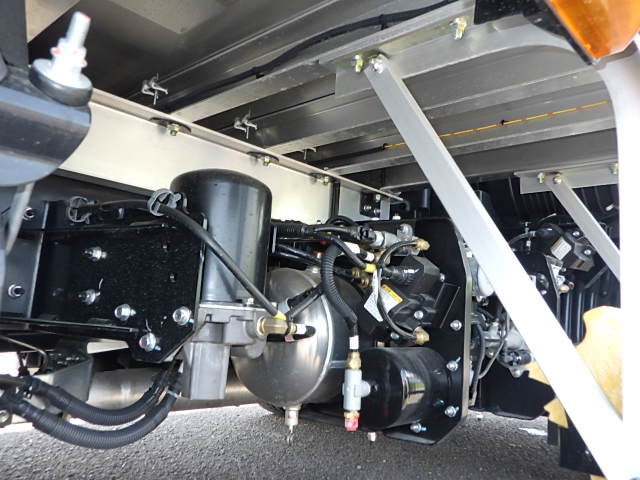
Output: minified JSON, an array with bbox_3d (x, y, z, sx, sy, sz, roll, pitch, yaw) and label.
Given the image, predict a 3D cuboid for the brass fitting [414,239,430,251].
[{"bbox_3d":[0.214,0.009,1.080,0.028,0.025,0.024,-4,-11,40],"label":"brass fitting"}]

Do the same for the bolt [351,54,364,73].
[{"bbox_3d":[0.061,-0.283,0.830,0.018,0.025,0.018,-4,-11,42],"label":"bolt"}]

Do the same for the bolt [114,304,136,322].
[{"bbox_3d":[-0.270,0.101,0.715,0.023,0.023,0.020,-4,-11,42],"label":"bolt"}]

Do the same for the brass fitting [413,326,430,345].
[{"bbox_3d":[0.194,0.183,0.990,0.030,0.034,0.032,-4,-11,42],"label":"brass fitting"}]

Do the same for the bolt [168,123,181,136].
[{"bbox_3d":[-0.332,-0.252,1.180,0.025,0.026,0.025,-4,-11,42],"label":"bolt"}]

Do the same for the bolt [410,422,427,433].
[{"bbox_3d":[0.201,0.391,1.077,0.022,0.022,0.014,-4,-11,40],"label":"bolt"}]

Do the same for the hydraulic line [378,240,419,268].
[{"bbox_3d":[0.159,0.030,1.060,0.070,0.060,0.050,-4,-11,40],"label":"hydraulic line"}]

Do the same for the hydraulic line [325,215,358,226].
[{"bbox_3d":[0.047,-0.041,1.080,0.050,0.026,0.040,-4,-11,40],"label":"hydraulic line"}]

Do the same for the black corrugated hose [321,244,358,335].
[{"bbox_3d":[0.035,0.091,0.930,0.050,0.170,0.050,-4,-11,40],"label":"black corrugated hose"}]

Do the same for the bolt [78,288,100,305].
[{"bbox_3d":[-0.331,0.081,0.737,0.021,0.021,0.022,-4,-11,40],"label":"bolt"}]

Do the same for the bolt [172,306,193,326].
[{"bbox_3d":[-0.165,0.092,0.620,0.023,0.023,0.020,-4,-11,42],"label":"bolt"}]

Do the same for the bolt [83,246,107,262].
[{"bbox_3d":[-0.347,0.022,0.800,0.023,0.023,0.025,-4,-11,42],"label":"bolt"}]

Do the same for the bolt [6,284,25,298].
[{"bbox_3d":[-0.498,0.085,0.851,0.021,0.021,0.021,-4,-11,40],"label":"bolt"}]

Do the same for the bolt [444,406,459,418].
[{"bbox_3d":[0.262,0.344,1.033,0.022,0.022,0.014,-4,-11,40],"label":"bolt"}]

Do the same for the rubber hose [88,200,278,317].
[{"bbox_3d":[-0.229,0.014,0.719,0.378,0.168,0.081,0,-9,26],"label":"rubber hose"}]

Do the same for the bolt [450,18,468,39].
[{"bbox_3d":[0.195,-0.294,0.720,0.019,0.028,0.019,-4,-11,42],"label":"bolt"}]

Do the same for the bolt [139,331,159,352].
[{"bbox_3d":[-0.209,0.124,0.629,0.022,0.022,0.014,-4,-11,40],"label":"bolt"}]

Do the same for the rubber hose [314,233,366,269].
[{"bbox_3d":[0.042,0.021,0.937,0.138,0.052,0.019,11,-11,-43],"label":"rubber hose"}]

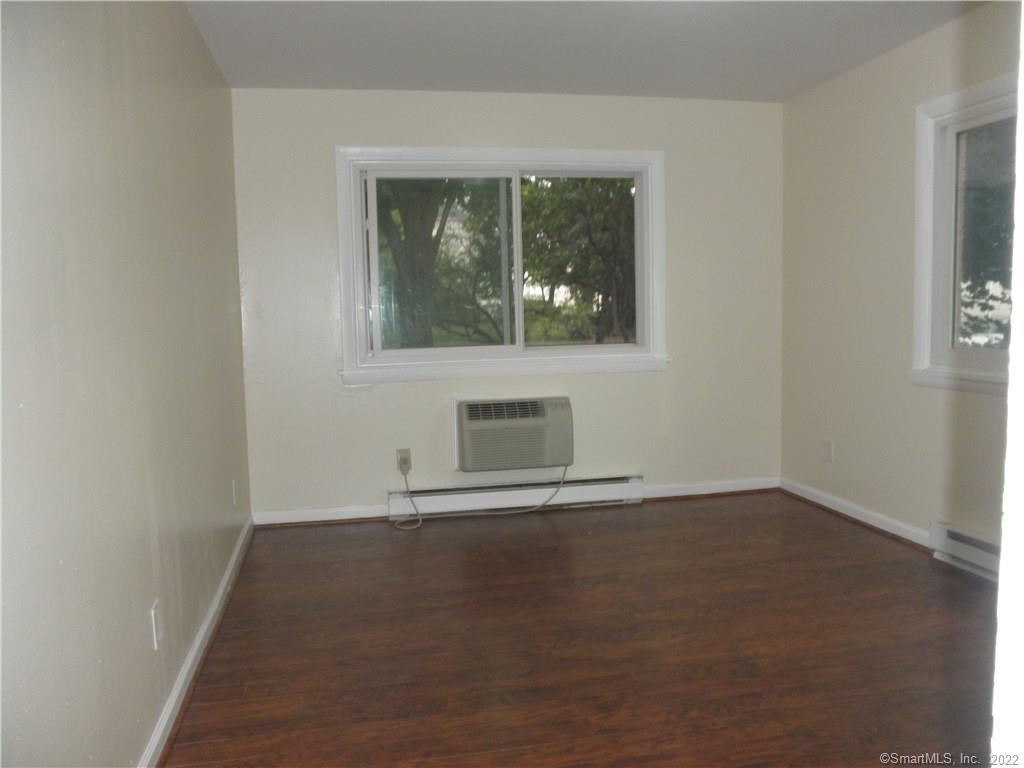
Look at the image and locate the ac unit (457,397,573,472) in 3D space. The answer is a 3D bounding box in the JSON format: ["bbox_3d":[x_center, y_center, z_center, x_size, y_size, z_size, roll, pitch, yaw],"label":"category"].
[{"bbox_3d":[0.023,0.288,4.769,0.650,0.397,0.180,-2,5,-11],"label":"ac unit"}]

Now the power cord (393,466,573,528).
[{"bbox_3d":[-0.152,0.607,4.680,1.020,0.287,0.320,-2,5,-11],"label":"power cord"}]

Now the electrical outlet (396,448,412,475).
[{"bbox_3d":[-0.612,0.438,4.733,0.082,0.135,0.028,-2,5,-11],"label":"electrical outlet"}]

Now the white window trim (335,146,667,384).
[{"bbox_3d":[-0.015,-0.685,4.769,1.930,1.292,0.110,-2,5,-11],"label":"white window trim"}]

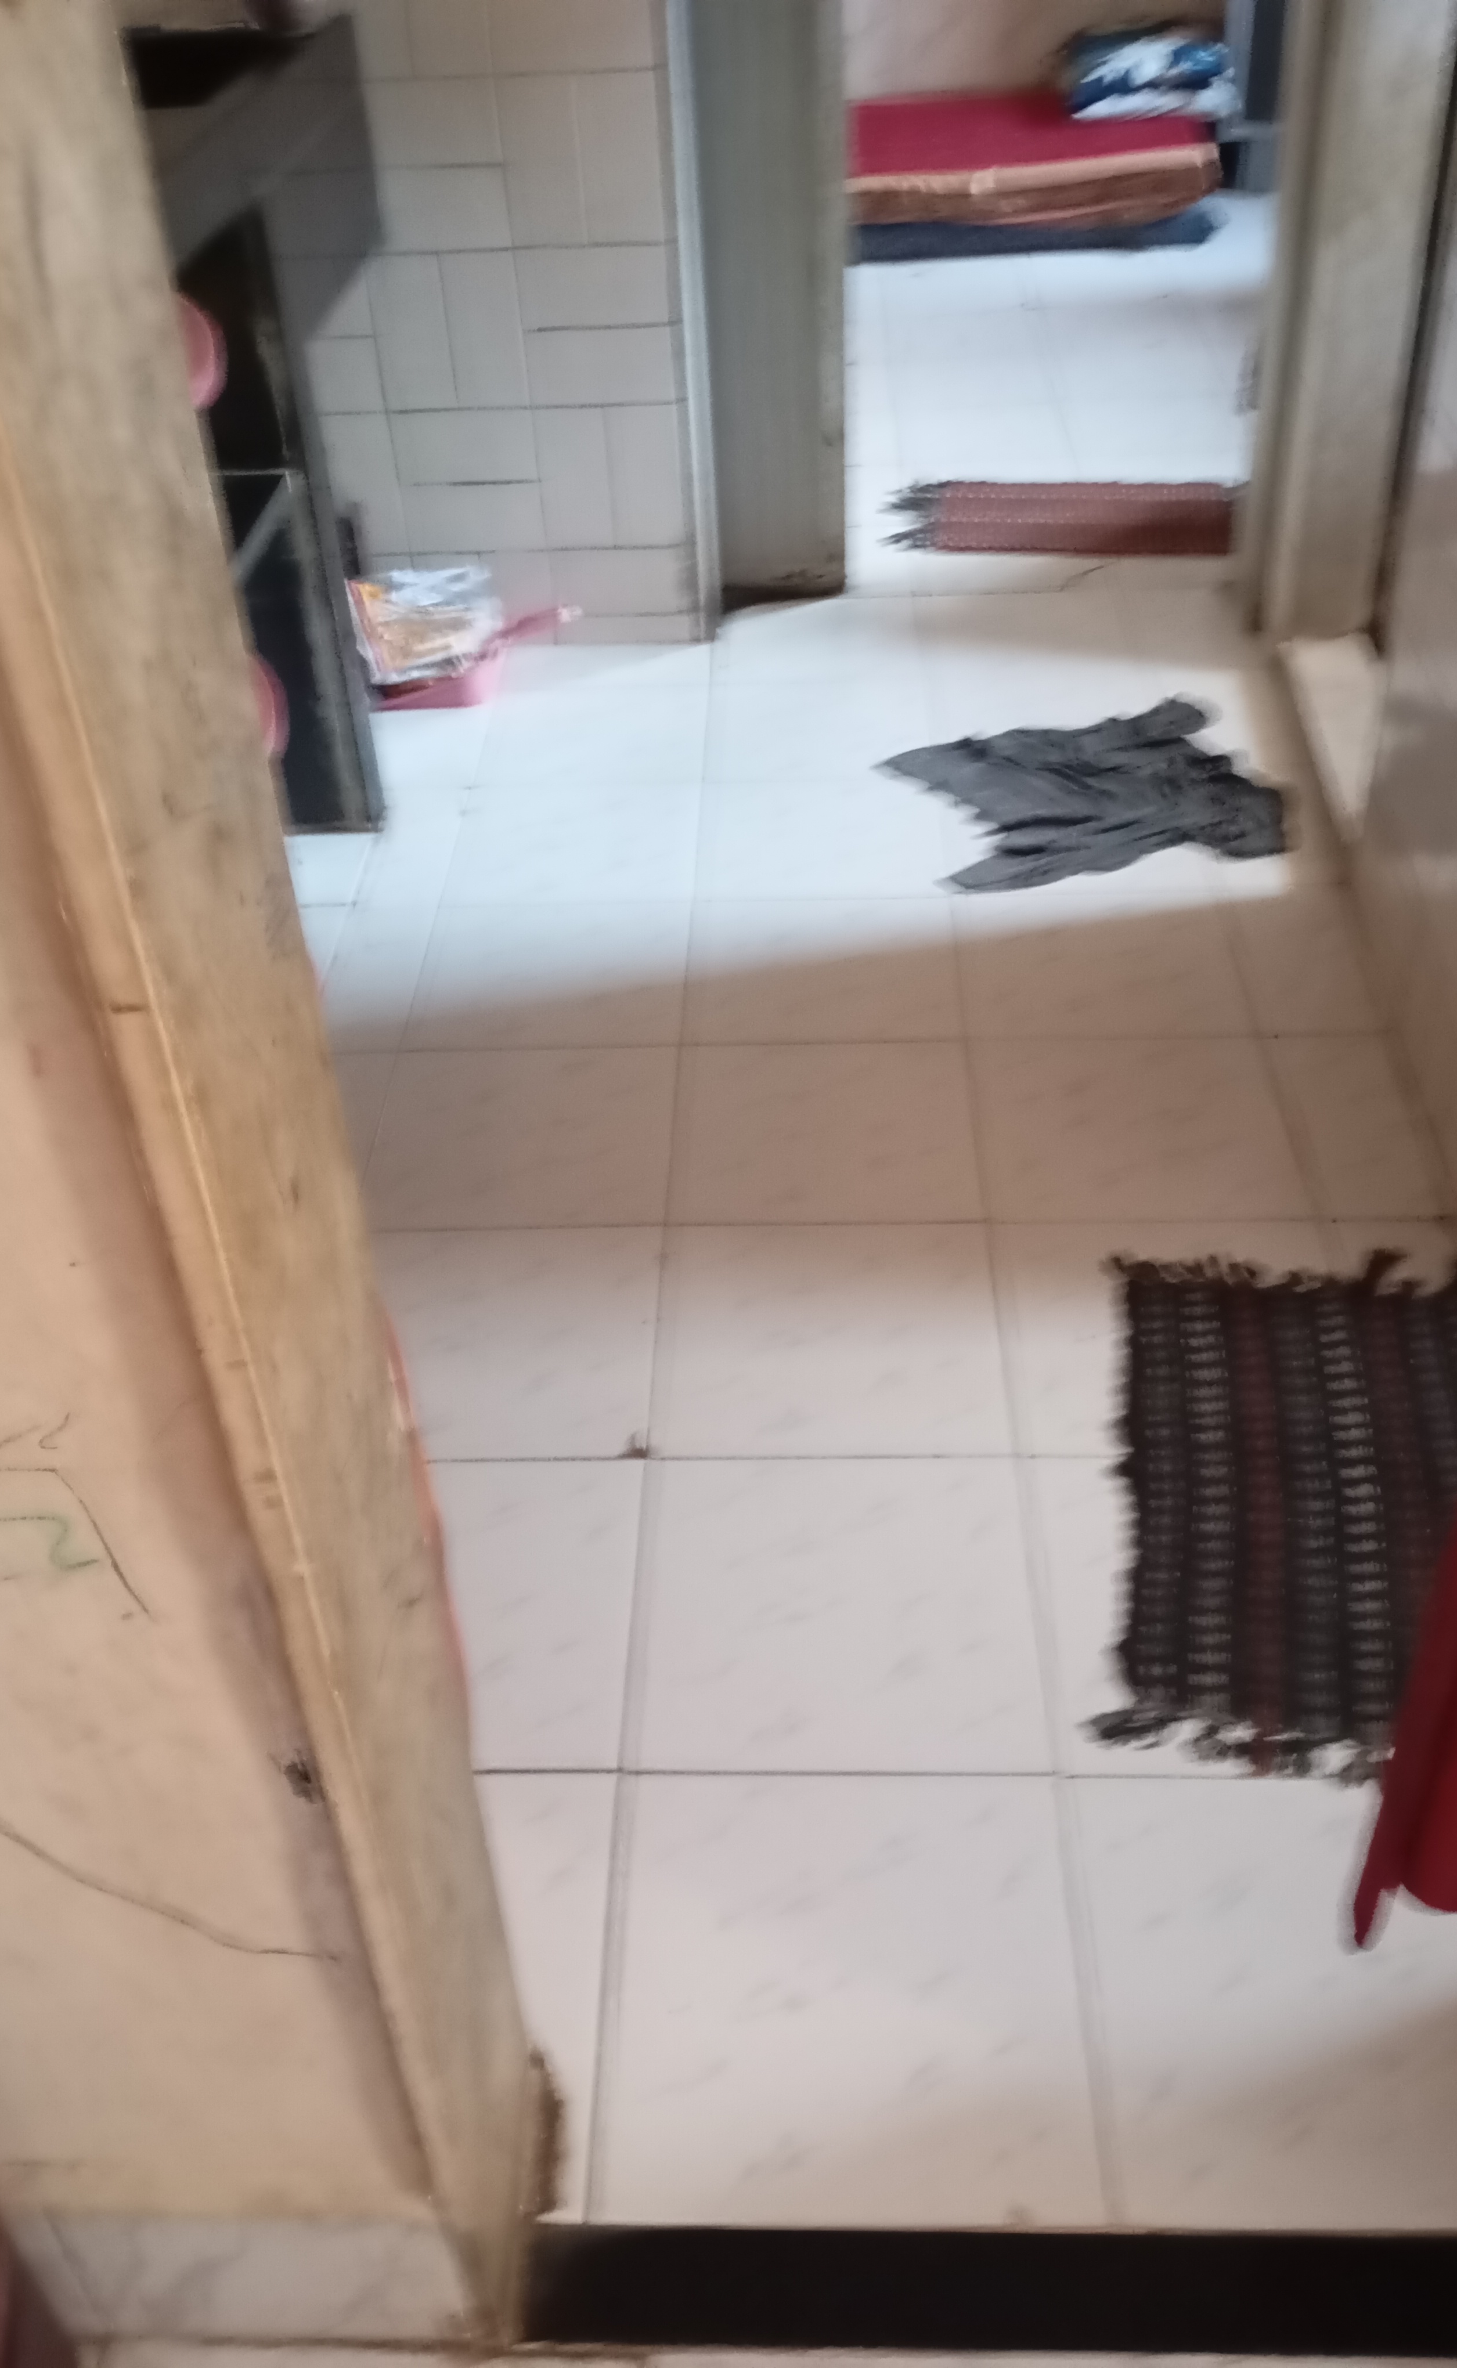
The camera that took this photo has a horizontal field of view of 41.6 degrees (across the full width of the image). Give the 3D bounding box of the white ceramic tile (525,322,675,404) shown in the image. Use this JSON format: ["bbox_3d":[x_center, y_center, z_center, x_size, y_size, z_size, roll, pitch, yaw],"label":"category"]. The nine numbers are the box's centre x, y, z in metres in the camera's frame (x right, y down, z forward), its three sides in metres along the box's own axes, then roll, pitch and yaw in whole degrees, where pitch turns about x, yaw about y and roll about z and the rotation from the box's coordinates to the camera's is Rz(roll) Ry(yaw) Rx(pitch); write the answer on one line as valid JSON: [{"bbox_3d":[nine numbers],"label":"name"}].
[{"bbox_3d":[-0.175,-1.122,2.630,0.200,0.099,0.010,-1,39,3],"label":"white ceramic tile"}]

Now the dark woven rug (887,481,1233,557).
[{"bbox_3d":[0.566,-1.114,3.188,0.610,0.012,0.314,3,39,8],"label":"dark woven rug"}]

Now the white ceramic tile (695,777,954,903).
[{"bbox_3d":[0.116,-0.430,2.399,0.298,0.010,0.297,-1,39,3],"label":"white ceramic tile"}]

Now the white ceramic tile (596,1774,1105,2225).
[{"bbox_3d":[0.073,0.515,1.239,0.298,0.010,0.297,-1,39,3],"label":"white ceramic tile"}]

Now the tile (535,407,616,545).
[{"bbox_3d":[-0.219,-1.001,2.723,0.101,0.202,0.010,0,39,4],"label":"tile"}]

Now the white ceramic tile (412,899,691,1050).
[{"bbox_3d":[-0.199,-0.238,2.181,0.298,0.010,0.297,-1,39,3],"label":"white ceramic tile"}]

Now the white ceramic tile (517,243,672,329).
[{"bbox_3d":[-0.177,-1.199,2.563,0.200,0.100,0.010,-1,39,2],"label":"white ceramic tile"}]

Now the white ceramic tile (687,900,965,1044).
[{"bbox_3d":[0.106,-0.240,2.156,0.300,0.010,0.300,-1,39,2],"label":"white ceramic tile"}]

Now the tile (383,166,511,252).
[{"bbox_3d":[-0.386,-1.275,2.512,0.202,0.101,0.010,0,39,4],"label":"tile"}]

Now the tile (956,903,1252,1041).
[{"bbox_3d":[0.413,-0.246,2.143,0.310,0.010,0.299,-1,39,3],"label":"tile"}]

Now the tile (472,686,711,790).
[{"bbox_3d":[-0.182,-0.616,2.645,0.298,0.010,0.297,-1,39,3],"label":"tile"}]

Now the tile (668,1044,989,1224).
[{"bbox_3d":[0.098,-0.053,1.923,0.300,0.010,0.300,-1,39,2],"label":"tile"}]

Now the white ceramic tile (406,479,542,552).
[{"bbox_3d":[-0.369,-0.963,2.766,0.200,0.099,0.010,-1,39,3],"label":"white ceramic tile"}]

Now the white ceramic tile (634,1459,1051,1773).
[{"bbox_3d":[0.082,0.324,1.462,0.304,0.010,0.299,-1,39,3],"label":"white ceramic tile"}]

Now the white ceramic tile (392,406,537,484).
[{"bbox_3d":[-0.370,-1.038,2.698,0.200,0.100,0.010,-1,39,2],"label":"white ceramic tile"}]

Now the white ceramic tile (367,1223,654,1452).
[{"bbox_3d":[-0.216,0.140,1.717,0.298,0.010,0.297,-1,39,3],"label":"white ceramic tile"}]

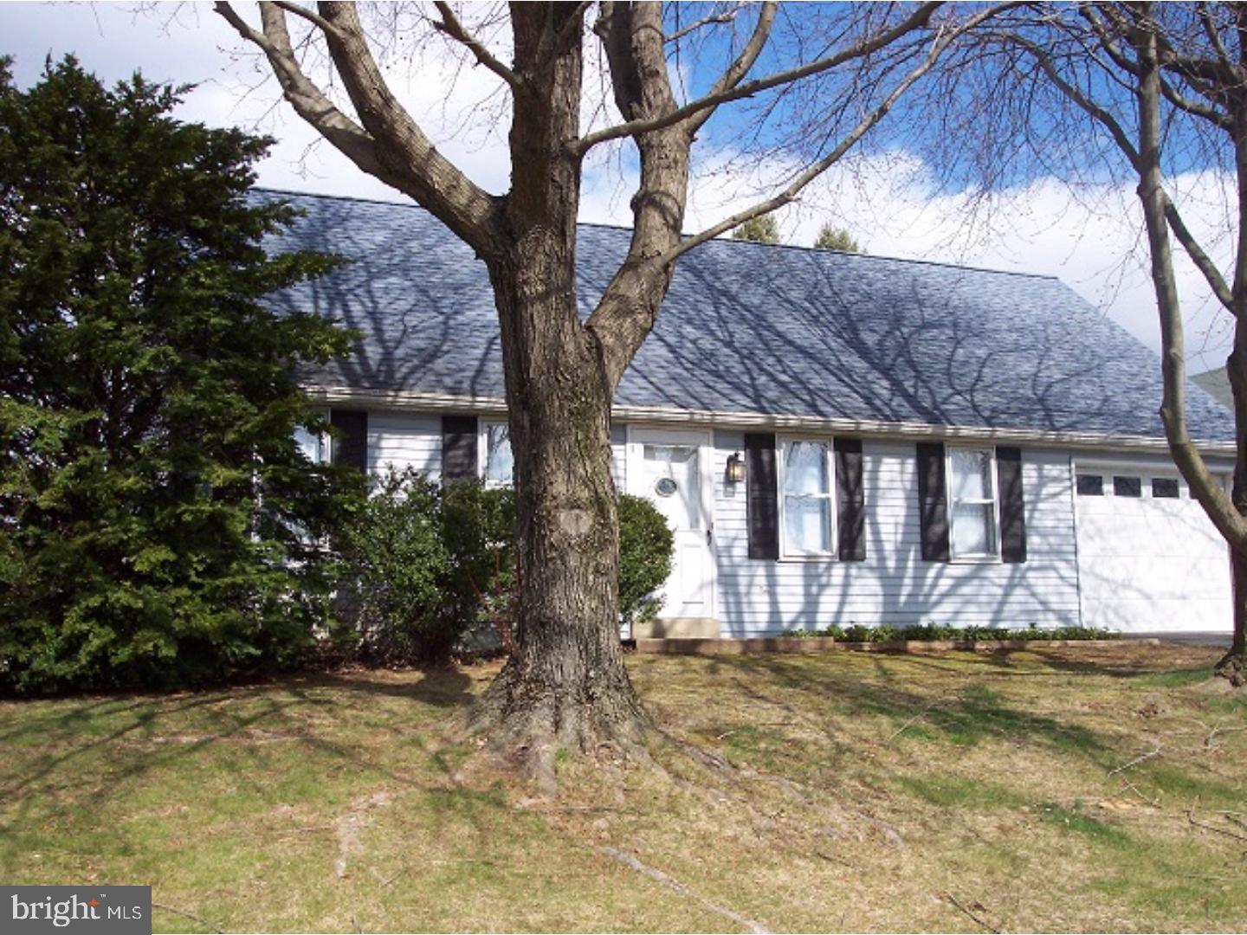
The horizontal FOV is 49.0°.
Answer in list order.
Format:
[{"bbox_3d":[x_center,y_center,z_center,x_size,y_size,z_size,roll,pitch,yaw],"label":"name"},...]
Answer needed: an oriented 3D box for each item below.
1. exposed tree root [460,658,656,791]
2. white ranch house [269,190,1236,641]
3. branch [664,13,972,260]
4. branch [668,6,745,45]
[{"bbox_3d":[-0.406,1.625,8.700,1.170,0.720,1.150,-1,-8,0],"label":"exposed tree root"},{"bbox_3d":[0.385,-0.454,18.698,14.239,5.745,7.777,2,-9,-22],"label":"white ranch house"},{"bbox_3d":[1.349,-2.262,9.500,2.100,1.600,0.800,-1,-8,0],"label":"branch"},{"bbox_3d":[0.583,-3.154,9.750,0.550,0.260,0.250,-1,-8,0],"label":"branch"}]

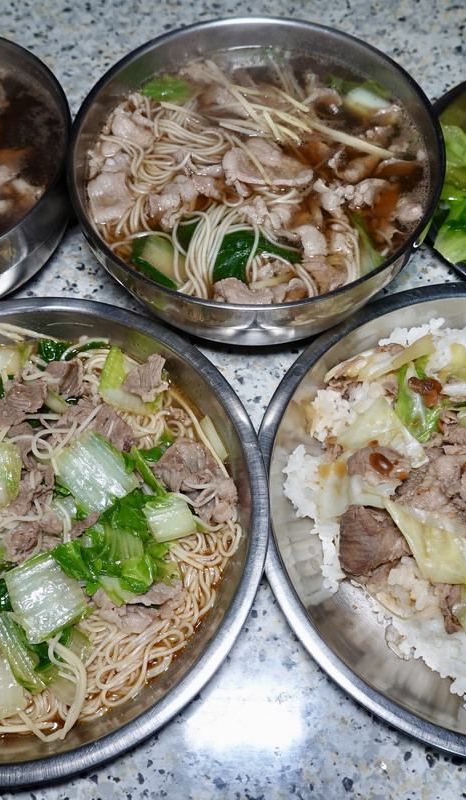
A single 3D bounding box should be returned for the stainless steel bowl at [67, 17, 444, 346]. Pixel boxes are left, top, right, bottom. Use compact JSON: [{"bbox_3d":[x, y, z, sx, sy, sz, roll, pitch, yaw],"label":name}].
[{"bbox_3d":[0.011,-0.105,0.421,0.180,0.078,0.180,0,65,0],"label":"stainless steel bowl"}]

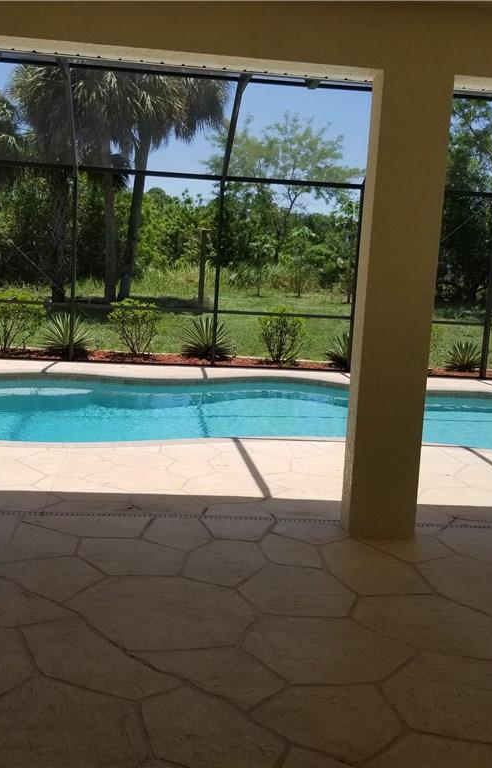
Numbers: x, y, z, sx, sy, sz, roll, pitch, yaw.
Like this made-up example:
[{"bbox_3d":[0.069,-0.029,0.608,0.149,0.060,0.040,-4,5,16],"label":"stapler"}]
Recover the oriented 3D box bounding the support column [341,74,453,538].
[{"bbox_3d":[0.879,-0.410,4.582,0.412,2.680,0.220,2,8,-7],"label":"support column"}]

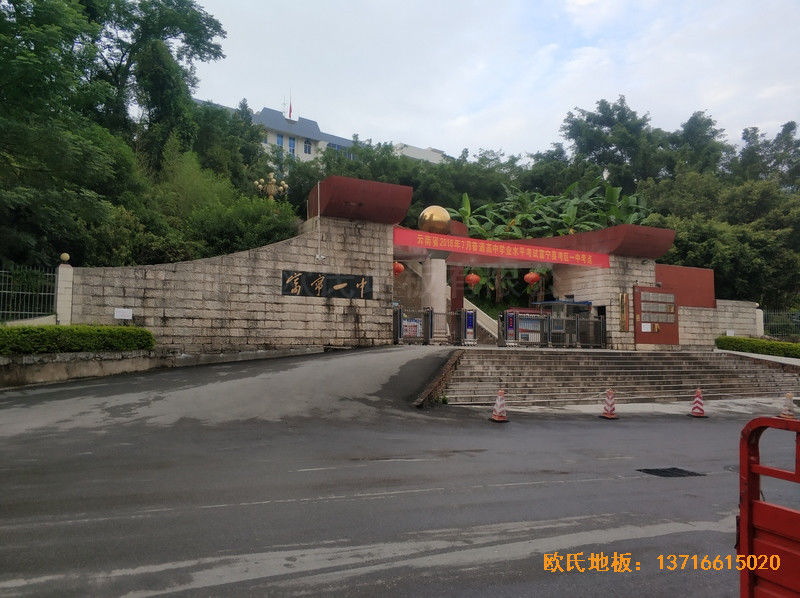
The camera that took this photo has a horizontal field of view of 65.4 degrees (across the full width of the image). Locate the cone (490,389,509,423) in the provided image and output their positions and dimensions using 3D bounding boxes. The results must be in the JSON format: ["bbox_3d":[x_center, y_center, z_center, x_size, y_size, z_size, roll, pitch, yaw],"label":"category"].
[{"bbox_3d":[2.201,2.339,13.650,0.390,0.690,0.390,1,-4,-10],"label":"cone"}]

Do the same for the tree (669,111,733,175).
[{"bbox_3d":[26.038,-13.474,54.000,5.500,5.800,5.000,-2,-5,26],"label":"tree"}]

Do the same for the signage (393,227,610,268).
[{"bbox_3d":[4.828,-2.029,26.007,12.226,0.750,0.100,3,-5,-34],"label":"signage"}]

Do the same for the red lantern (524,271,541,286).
[{"bbox_3d":[5.953,-0.921,28.000,0.710,0.710,0.710,-1,-4,12],"label":"red lantern"}]

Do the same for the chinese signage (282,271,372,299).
[{"bbox_3d":[-2.464,-0.464,21.701,3.394,0.820,0.060,3,-5,-29],"label":"chinese signage"}]

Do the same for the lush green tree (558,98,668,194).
[{"bbox_3d":[17.981,-12.808,52.000,9.200,8.400,8.000,-1,-5,19],"label":"lush green tree"}]

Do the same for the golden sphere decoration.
[{"bbox_3d":[1.448,-3.246,26.000,1.310,1.310,1.310,0,-4,3],"label":"golden sphere decoration"}]

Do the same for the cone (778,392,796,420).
[{"bbox_3d":[9.600,2.656,15.400,0.390,0.670,0.390,1,-4,-10],"label":"cone"}]

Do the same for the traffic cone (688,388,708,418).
[{"bbox_3d":[7.036,2.460,14.700,0.390,0.690,0.390,1,-4,-10],"label":"traffic cone"}]

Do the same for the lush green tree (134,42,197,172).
[{"bbox_3d":[-13.170,-10.923,35.000,3.600,7.600,3.600,2,-5,-21],"label":"lush green tree"}]

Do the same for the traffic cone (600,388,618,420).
[{"bbox_3d":[4.757,2.391,14.150,0.390,0.690,0.390,1,-4,-10],"label":"traffic cone"}]

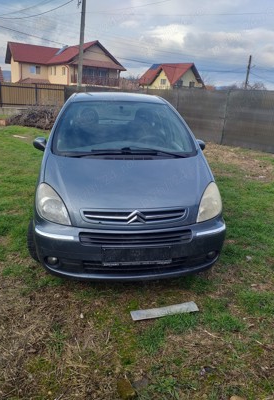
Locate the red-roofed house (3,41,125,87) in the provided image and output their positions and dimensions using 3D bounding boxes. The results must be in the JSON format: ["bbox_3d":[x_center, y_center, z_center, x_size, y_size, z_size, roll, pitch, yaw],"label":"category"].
[{"bbox_3d":[-11.300,-19.200,48.100,13.700,8.500,13.300,-12,23,-34],"label":"red-roofed house"}]

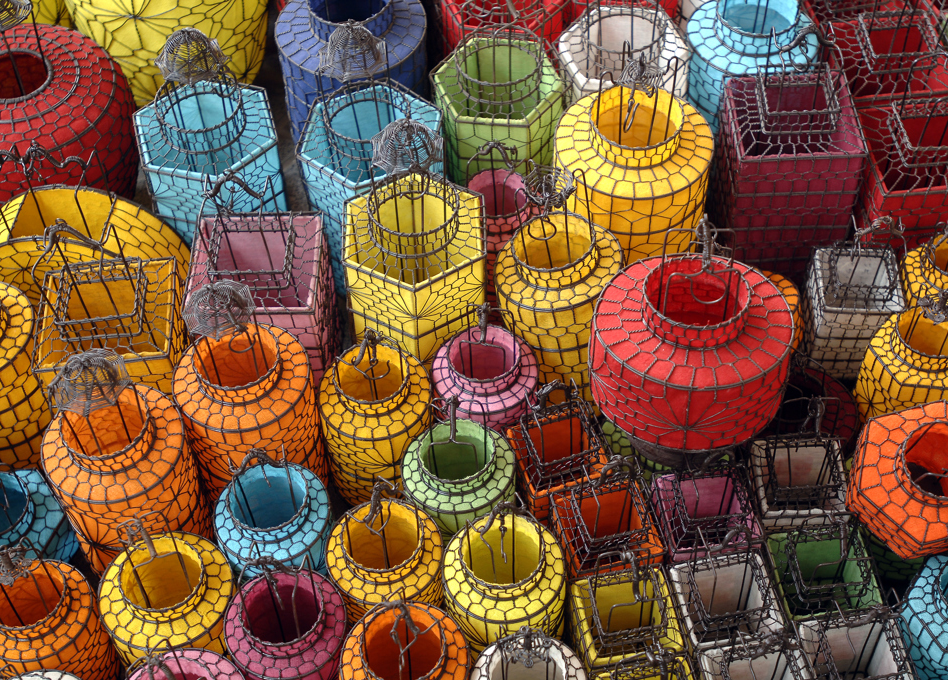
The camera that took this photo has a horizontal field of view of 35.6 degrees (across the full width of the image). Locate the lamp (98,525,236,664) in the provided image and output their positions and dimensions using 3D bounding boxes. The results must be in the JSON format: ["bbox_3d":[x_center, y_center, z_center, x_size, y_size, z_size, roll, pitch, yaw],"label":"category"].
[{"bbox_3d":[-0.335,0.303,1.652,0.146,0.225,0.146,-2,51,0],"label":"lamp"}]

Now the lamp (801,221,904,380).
[{"bbox_3d":[0.503,-0.059,1.957,0.112,0.206,0.112,-1,52,1],"label":"lamp"}]

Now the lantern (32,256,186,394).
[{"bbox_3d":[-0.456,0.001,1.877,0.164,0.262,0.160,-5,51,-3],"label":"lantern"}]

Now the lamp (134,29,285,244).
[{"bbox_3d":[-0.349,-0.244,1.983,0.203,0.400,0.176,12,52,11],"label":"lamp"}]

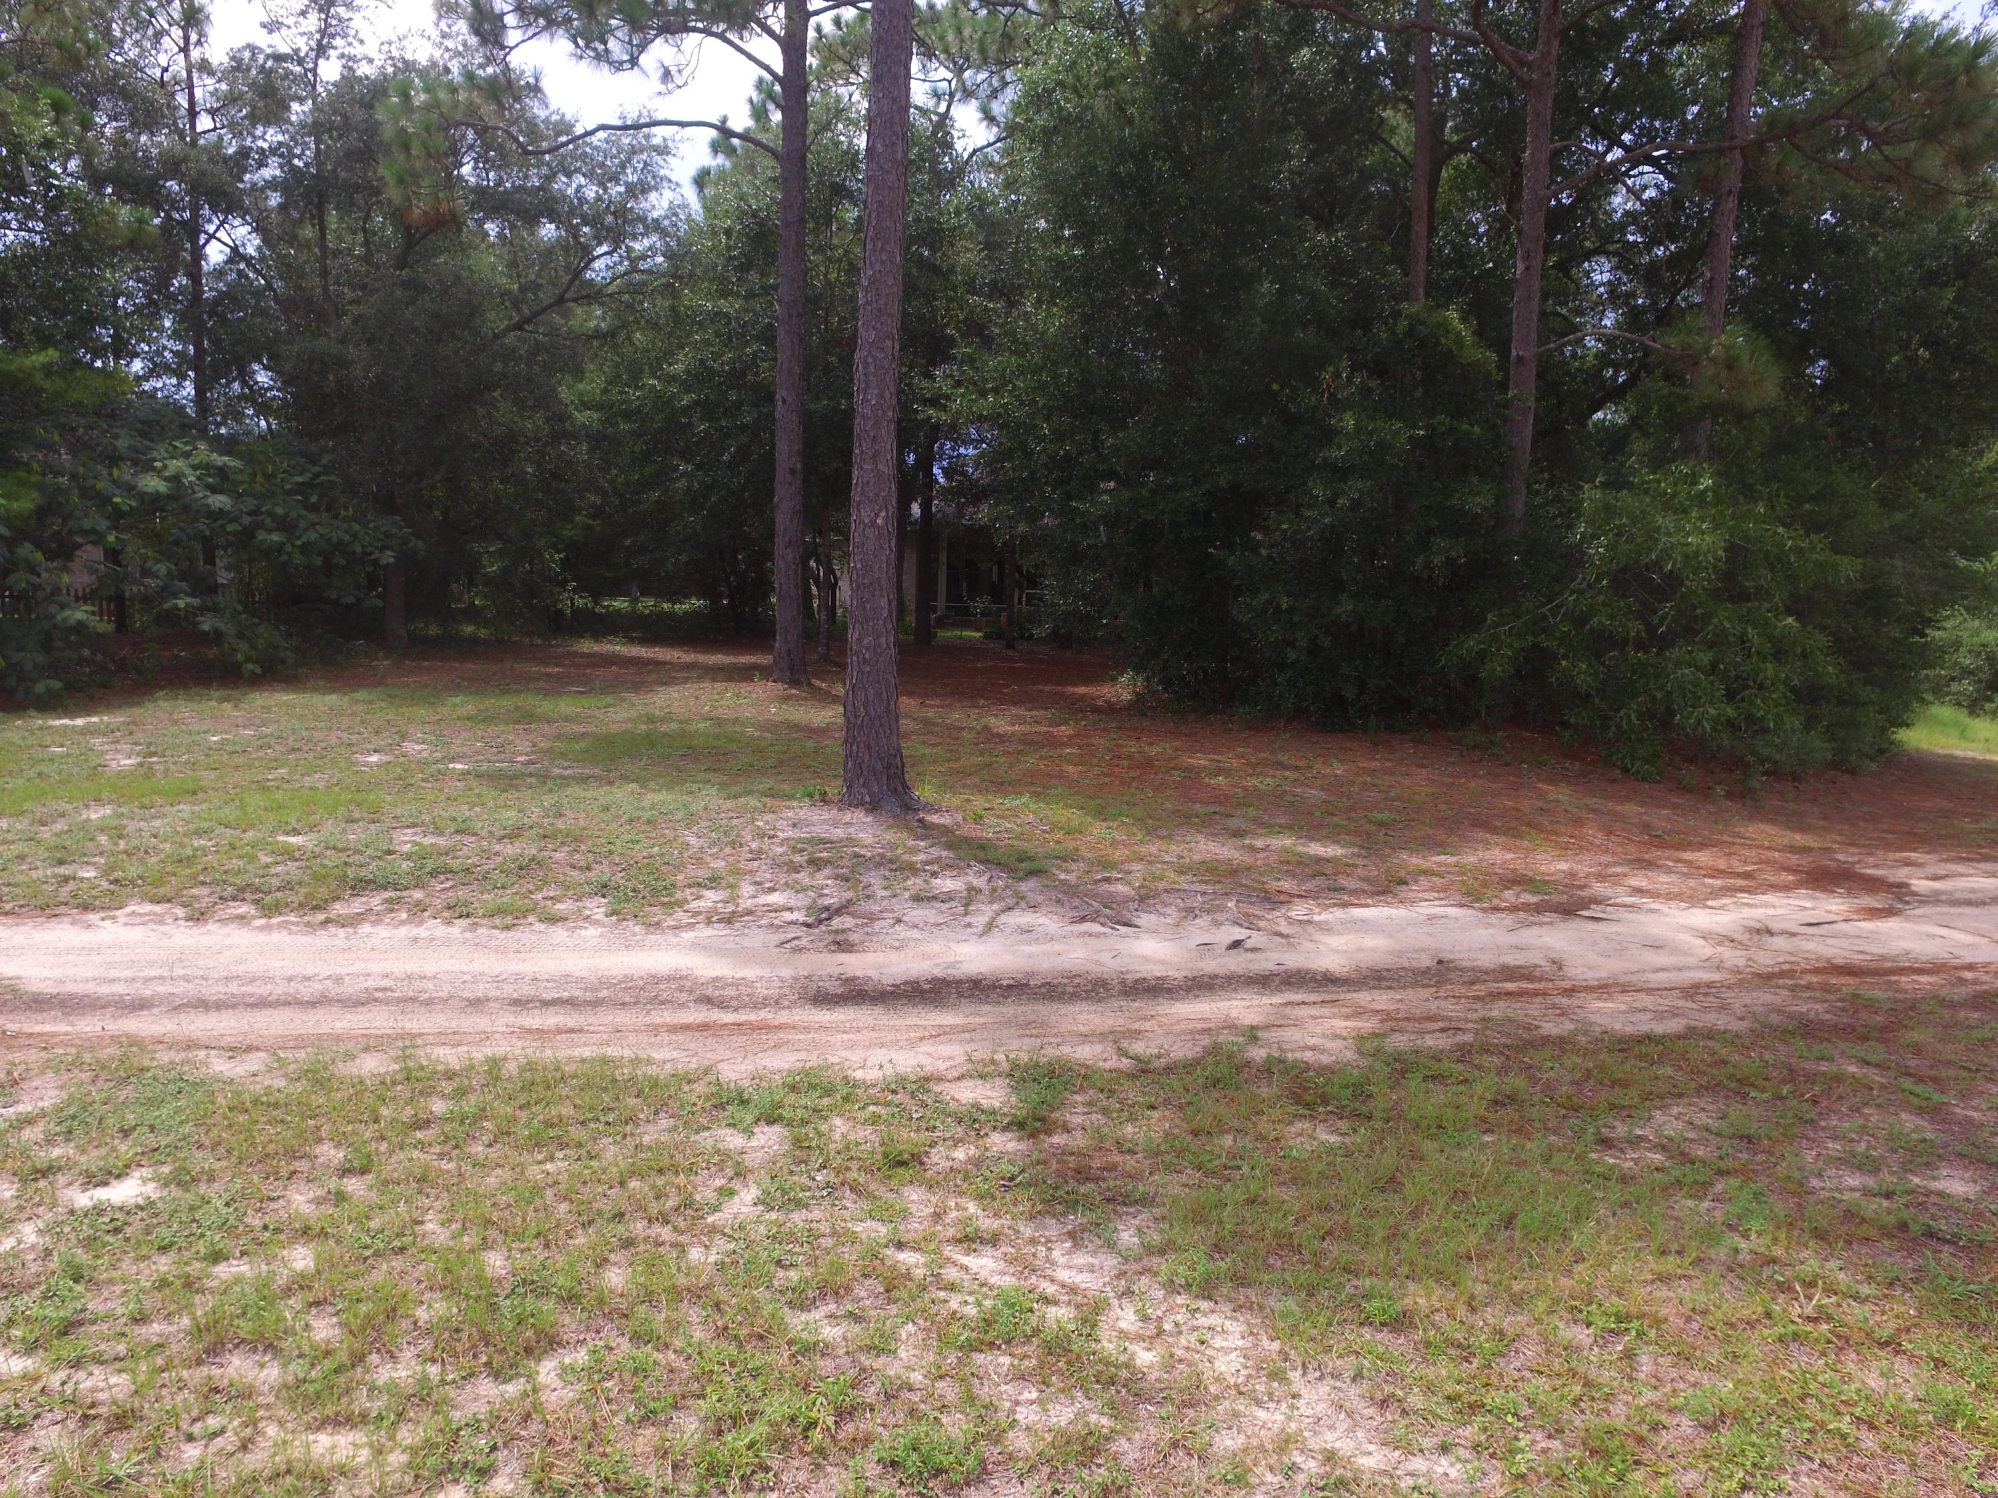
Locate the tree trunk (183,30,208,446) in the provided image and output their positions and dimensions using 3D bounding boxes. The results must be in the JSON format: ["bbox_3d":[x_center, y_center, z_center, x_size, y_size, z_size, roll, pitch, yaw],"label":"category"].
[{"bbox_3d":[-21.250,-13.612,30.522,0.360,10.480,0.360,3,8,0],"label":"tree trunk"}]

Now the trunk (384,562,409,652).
[{"bbox_3d":[-13.977,-3.290,26.635,0.510,2.000,0.510,1,9,0],"label":"trunk"}]

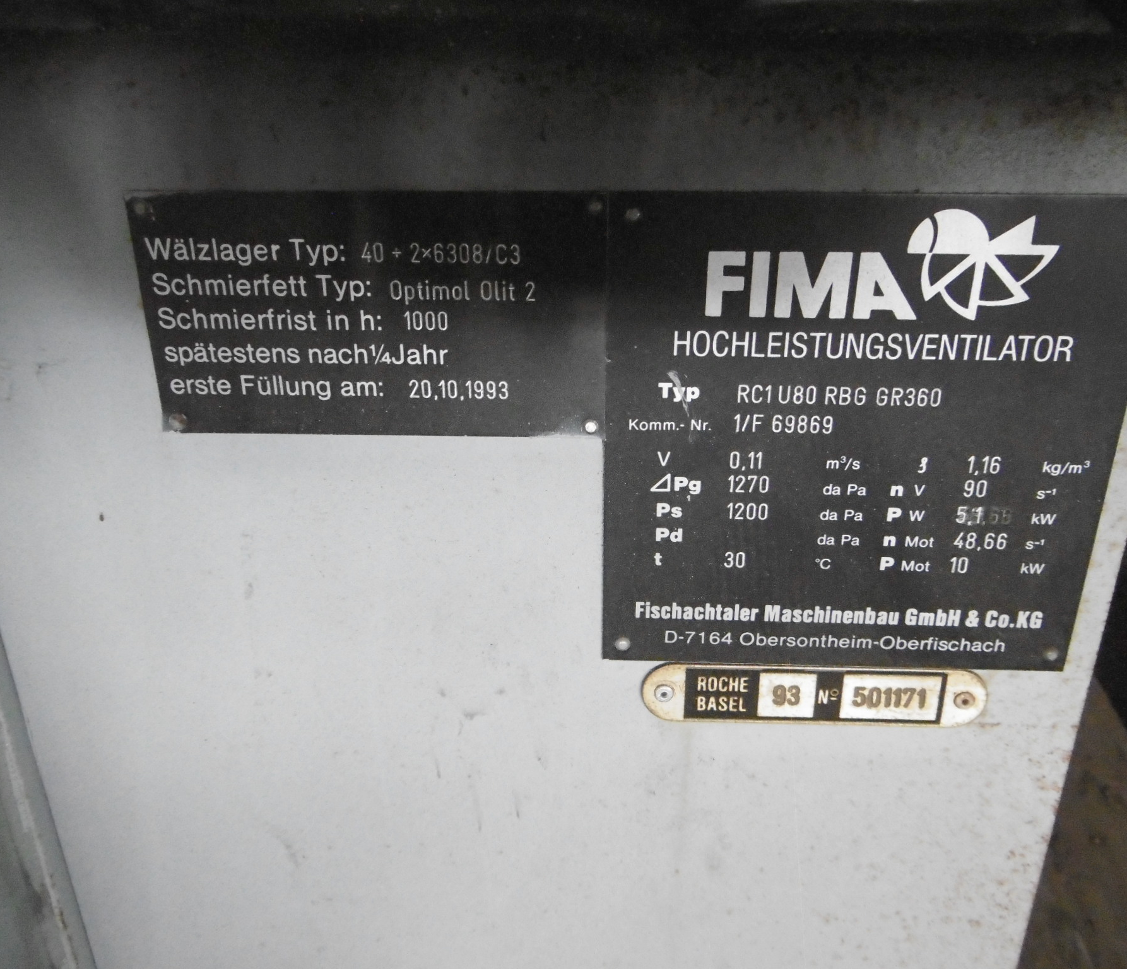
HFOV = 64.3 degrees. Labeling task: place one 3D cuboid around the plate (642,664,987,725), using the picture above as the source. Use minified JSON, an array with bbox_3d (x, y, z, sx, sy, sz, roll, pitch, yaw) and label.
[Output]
[{"bbox_3d":[0.075,0.063,0.268,0.103,0.020,0.002,1,21,2],"label":"plate"}]

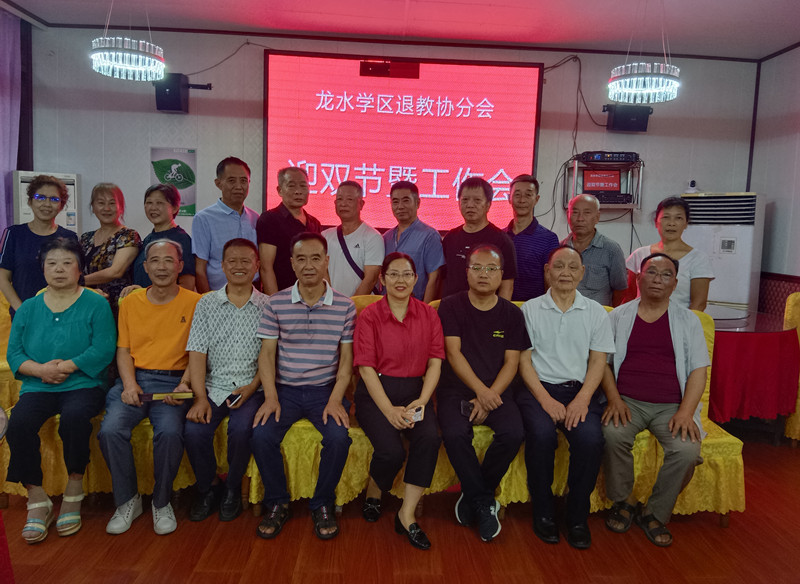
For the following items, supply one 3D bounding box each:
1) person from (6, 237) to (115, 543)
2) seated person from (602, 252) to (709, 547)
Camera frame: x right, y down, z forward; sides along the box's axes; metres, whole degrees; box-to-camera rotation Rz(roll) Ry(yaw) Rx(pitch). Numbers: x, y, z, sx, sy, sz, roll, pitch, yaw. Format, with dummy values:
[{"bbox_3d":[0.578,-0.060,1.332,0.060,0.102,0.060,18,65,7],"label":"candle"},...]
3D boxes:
[{"bbox_3d":[-1.581,0.384,2.787,0.530,1.249,0.780,1,6,-11],"label":"person"},{"bbox_3d":[1.240,0.454,2.992,0.530,1.294,0.760,5,6,22],"label":"seated person"}]

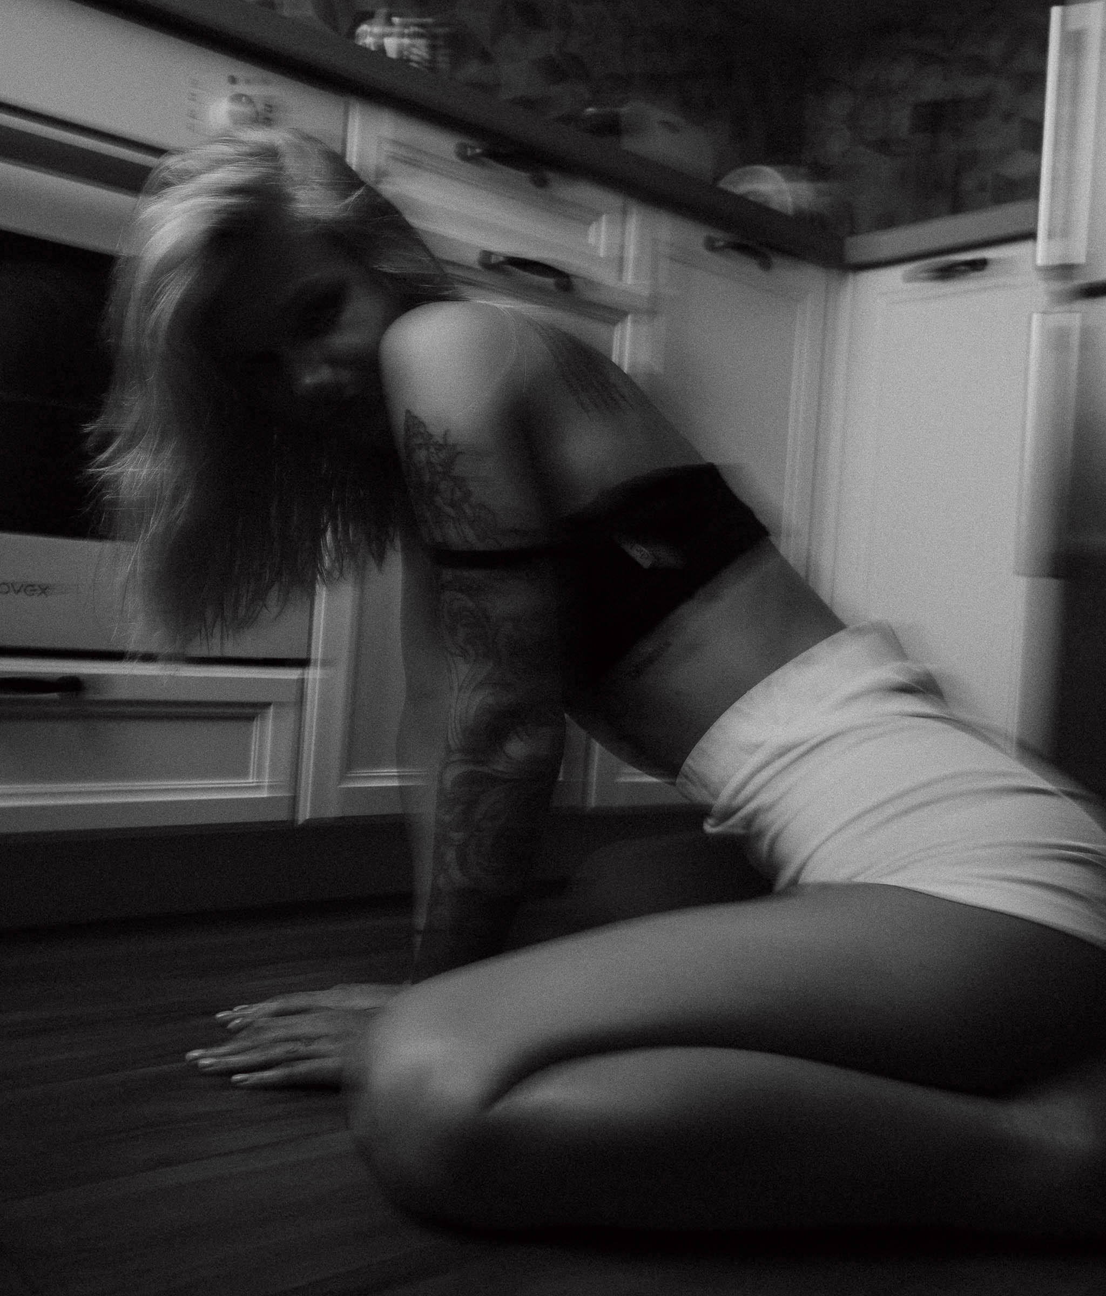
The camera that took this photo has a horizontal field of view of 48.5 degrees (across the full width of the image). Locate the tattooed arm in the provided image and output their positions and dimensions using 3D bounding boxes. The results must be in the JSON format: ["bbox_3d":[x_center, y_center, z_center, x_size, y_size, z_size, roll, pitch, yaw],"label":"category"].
[{"bbox_3d":[-0.060,0.008,0.925,0.145,0.540,0.140,4,1,-12],"label":"tattooed arm"}]

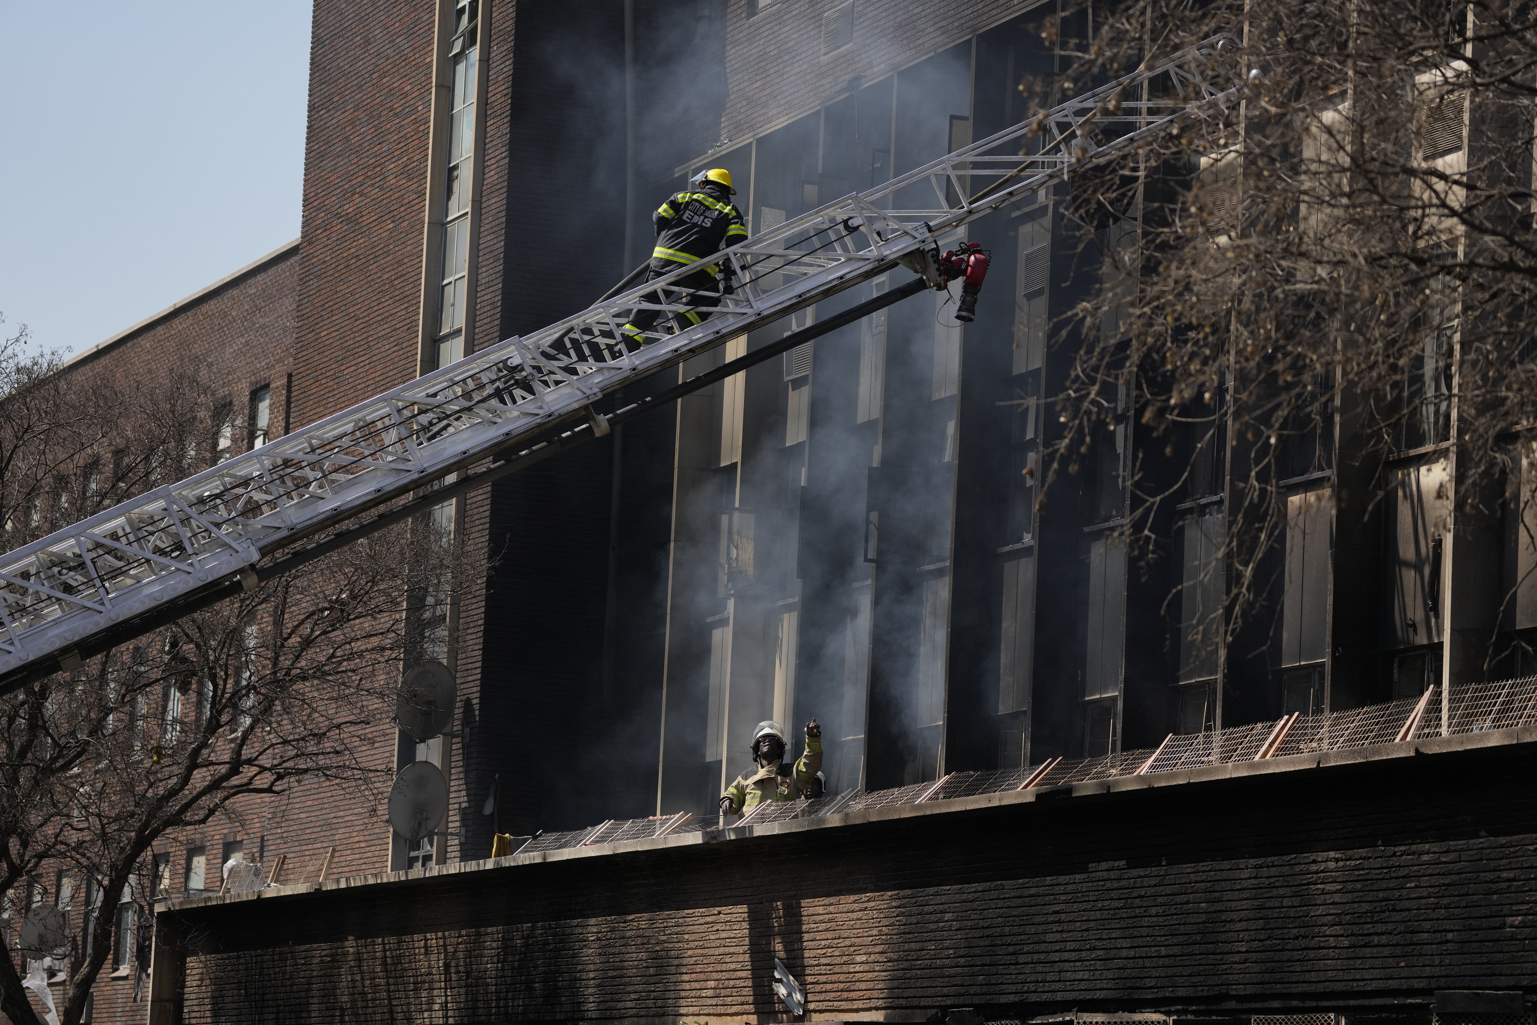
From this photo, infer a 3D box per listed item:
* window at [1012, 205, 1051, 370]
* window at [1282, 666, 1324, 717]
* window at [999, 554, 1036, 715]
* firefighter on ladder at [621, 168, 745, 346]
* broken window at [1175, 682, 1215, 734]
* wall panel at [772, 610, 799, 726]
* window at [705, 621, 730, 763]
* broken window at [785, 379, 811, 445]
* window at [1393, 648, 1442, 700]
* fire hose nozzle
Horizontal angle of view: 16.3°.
[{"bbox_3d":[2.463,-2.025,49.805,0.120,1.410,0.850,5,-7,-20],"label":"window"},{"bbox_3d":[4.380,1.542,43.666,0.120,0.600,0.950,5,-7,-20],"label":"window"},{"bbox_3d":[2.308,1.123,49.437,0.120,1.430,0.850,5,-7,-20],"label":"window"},{"bbox_3d":[-0.652,-1.979,42.000,0.860,1.480,0.650,1,-7,10],"label":"firefighter on ladder"},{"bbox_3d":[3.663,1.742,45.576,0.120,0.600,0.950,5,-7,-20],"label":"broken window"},{"bbox_3d":[0.218,1.627,53.488,0.060,1.300,0.720,5,-8,-20],"label":"wall panel"},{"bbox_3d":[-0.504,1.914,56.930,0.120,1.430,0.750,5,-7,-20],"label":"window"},{"bbox_3d":[0.309,-1.010,53.909,0.070,0.680,0.680,5,-8,-20],"label":"broken window"},{"bbox_3d":[4.935,1.351,40.647,0.080,0.650,0.850,5,-8,-20],"label":"window"},{"bbox_3d":[1.546,-1.813,42.500,0.400,0.600,0.350,11,-12,-10],"label":"fire hose nozzle"}]

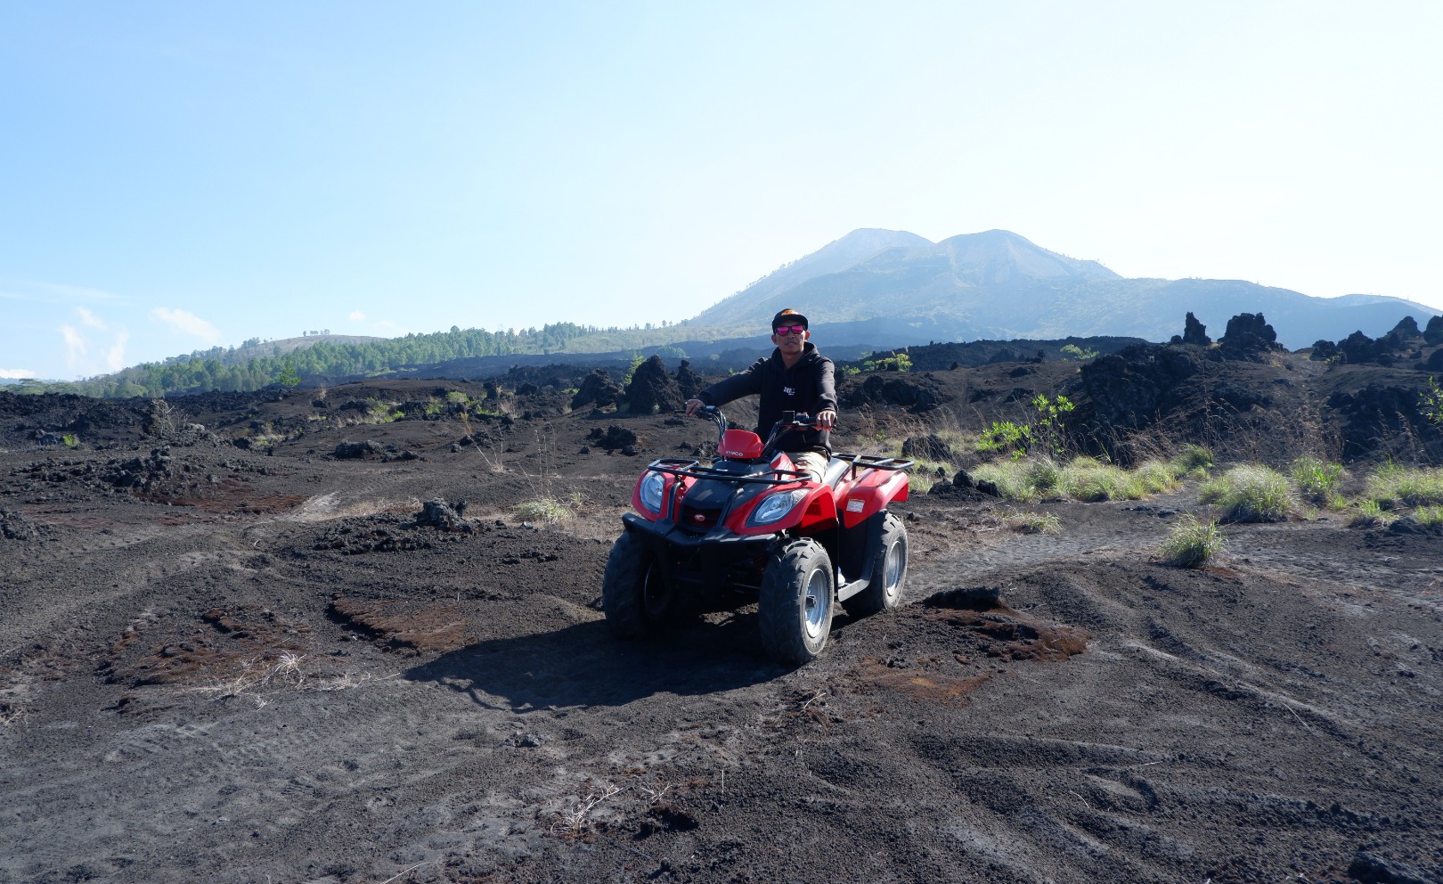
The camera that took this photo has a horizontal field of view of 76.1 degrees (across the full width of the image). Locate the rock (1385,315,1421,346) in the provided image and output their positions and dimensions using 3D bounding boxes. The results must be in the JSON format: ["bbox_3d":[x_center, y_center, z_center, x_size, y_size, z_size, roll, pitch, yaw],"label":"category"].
[{"bbox_3d":[22.898,-3.736,31.000,1.190,1.040,1.010,2,4,36],"label":"rock"}]

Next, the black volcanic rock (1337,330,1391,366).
[{"bbox_3d":[17.744,-2.605,25.500,1.390,0.940,1.110,2,3,35],"label":"black volcanic rock"}]

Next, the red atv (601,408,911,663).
[{"bbox_3d":[0.235,0.360,4.460,0.970,1.070,1.770,3,3,24],"label":"red atv"}]

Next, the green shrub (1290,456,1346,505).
[{"bbox_3d":[6.275,0.409,9.700,0.550,0.490,0.500,2,3,33],"label":"green shrub"}]

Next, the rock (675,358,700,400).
[{"bbox_3d":[-1.027,-1.867,28.000,0.800,1.250,0.800,1,3,0],"label":"rock"}]

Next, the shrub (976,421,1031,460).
[{"bbox_3d":[3.547,-0.021,11.600,0.660,0.530,0.560,1,3,17],"label":"shrub"}]

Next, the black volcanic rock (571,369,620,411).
[{"bbox_3d":[-3.462,-1.419,25.500,1.320,1.140,1.150,1,3,0],"label":"black volcanic rock"}]

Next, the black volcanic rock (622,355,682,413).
[{"bbox_3d":[-1.813,-1.514,24.500,1.540,1.540,1.310,0,3,-4],"label":"black volcanic rock"}]

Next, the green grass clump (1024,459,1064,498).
[{"bbox_3d":[3.561,0.399,10.200,0.430,0.440,0.410,1,3,19],"label":"green grass clump"}]

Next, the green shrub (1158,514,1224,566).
[{"bbox_3d":[3.515,0.739,6.900,0.440,0.380,0.420,2,3,27],"label":"green shrub"}]

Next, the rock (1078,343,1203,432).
[{"bbox_3d":[8.189,-1.046,18.000,2.200,1.700,1.700,2,3,24],"label":"rock"}]

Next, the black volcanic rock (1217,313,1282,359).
[{"bbox_3d":[14.308,-2.875,25.000,1.600,1.250,1.300,2,3,30],"label":"black volcanic rock"}]

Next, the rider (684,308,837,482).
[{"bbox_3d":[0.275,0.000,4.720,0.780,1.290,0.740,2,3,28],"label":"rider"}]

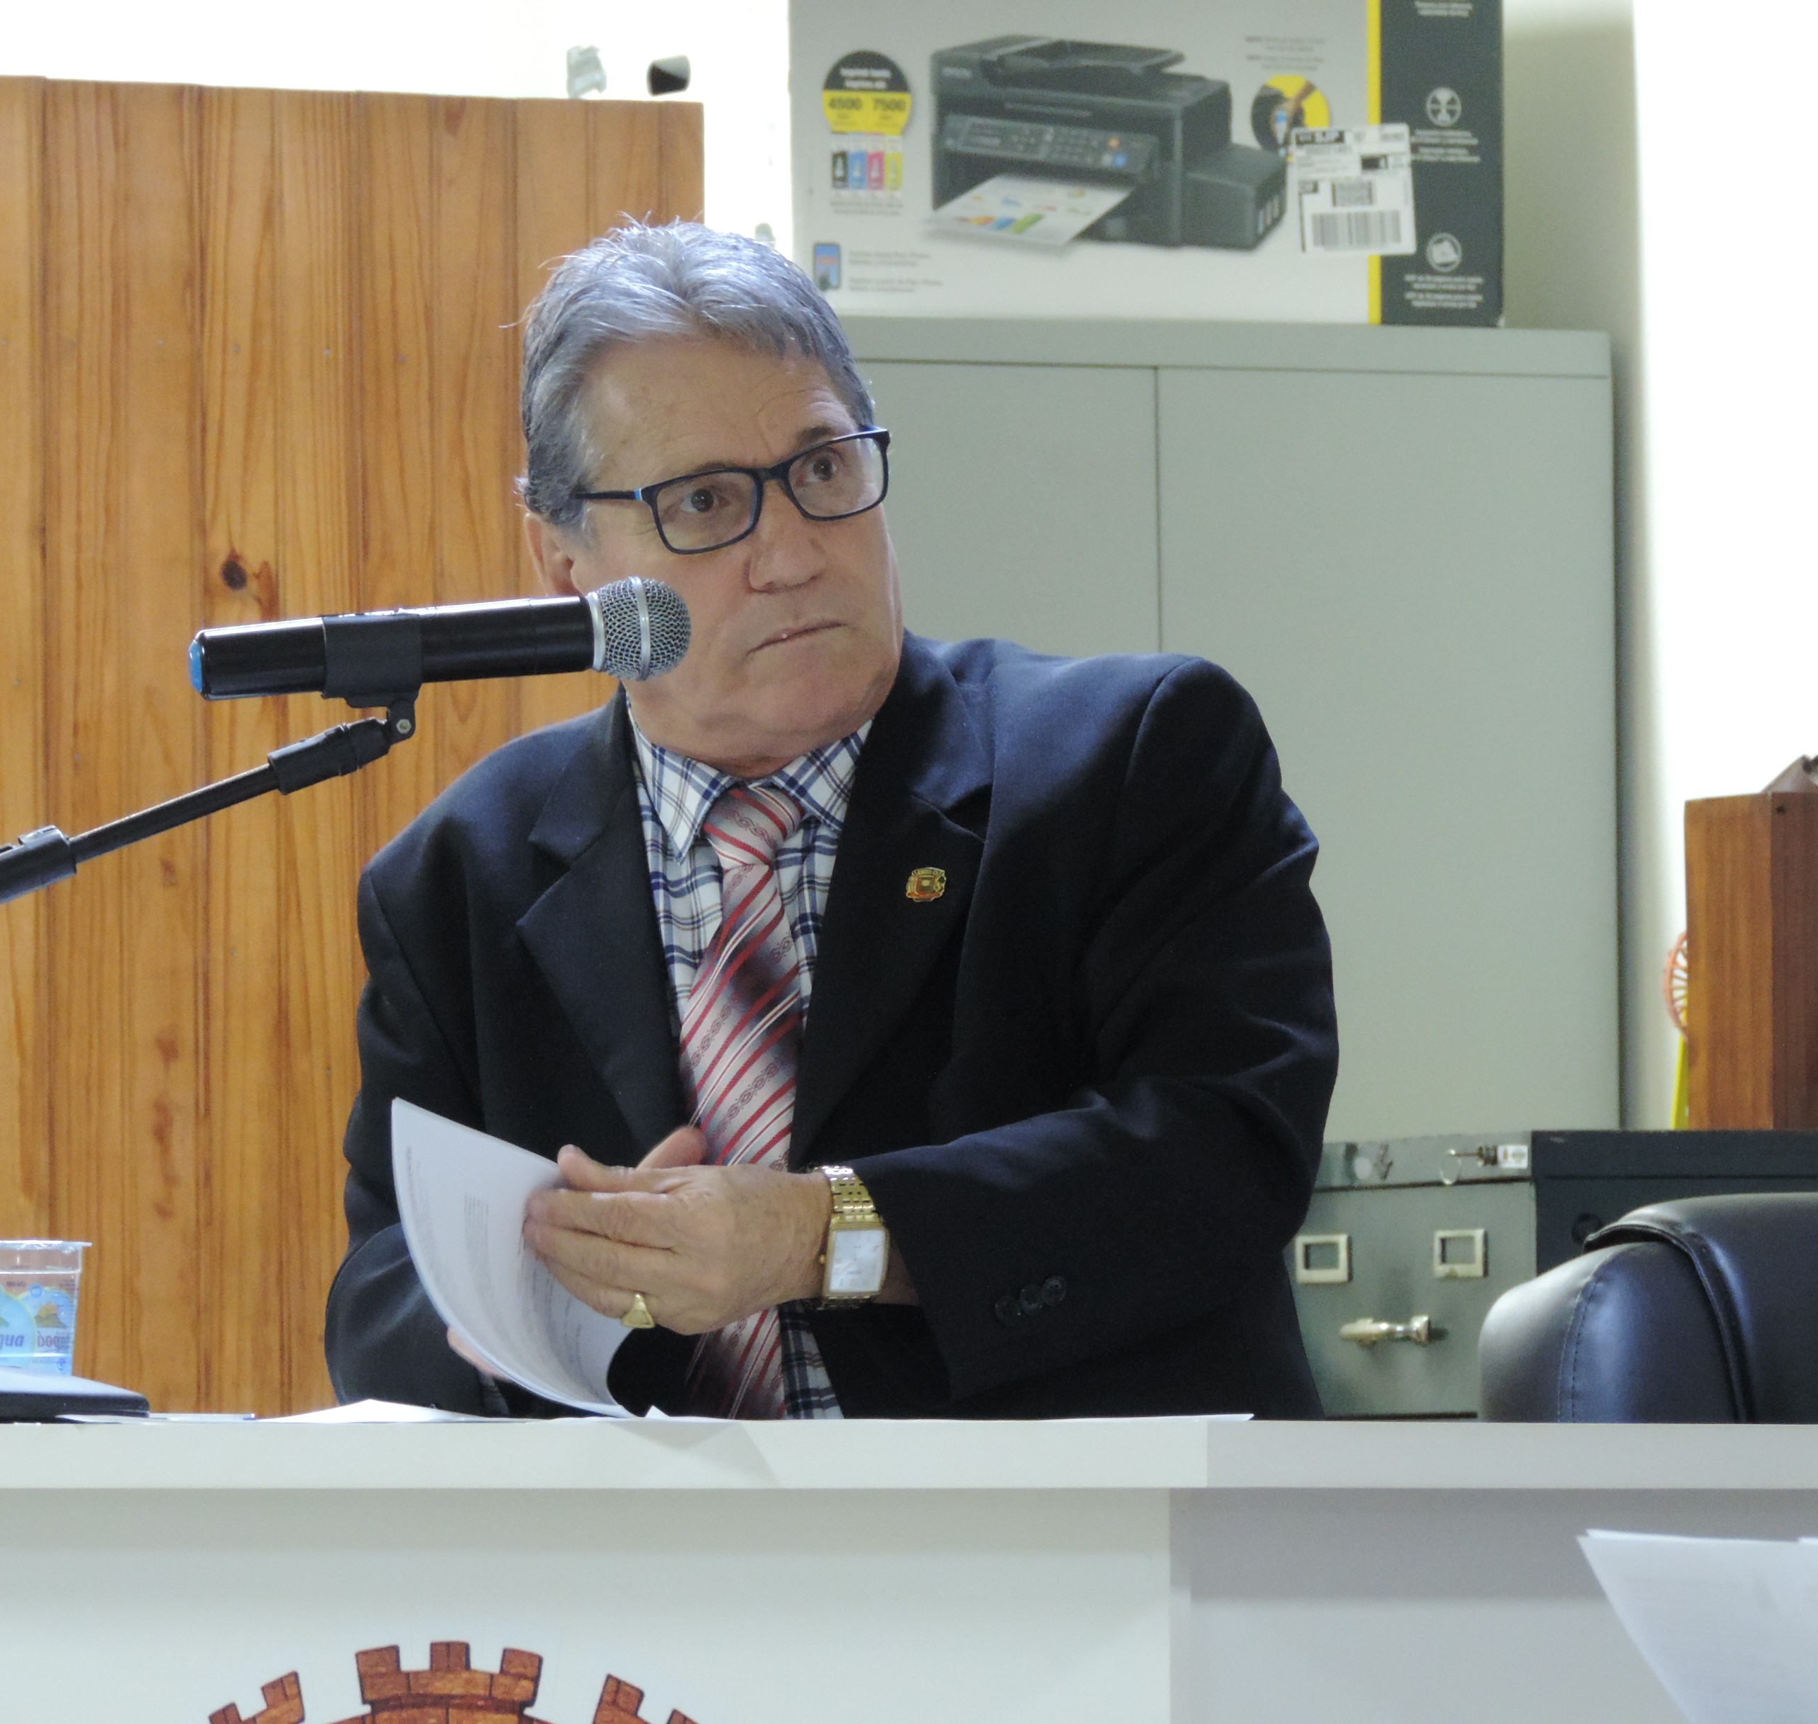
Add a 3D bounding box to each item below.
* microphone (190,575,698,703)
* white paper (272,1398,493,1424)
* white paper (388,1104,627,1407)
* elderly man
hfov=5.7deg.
[{"bbox_3d":[-0.230,-0.107,9.000,0.250,0.052,0.052,-4,-1,-8],"label":"microphone"},{"bbox_3d":[-0.258,0.271,8.970,0.190,0.014,0.240,0,-2,0],"label":"white paper"},{"bbox_3d":[-0.193,0.196,8.980,0.140,0.165,0.150,0,-2,-20],"label":"white paper"},{"bbox_3d":[-0.050,0.335,9.150,0.580,1.300,0.720,-1,-2,16],"label":"elderly man"}]

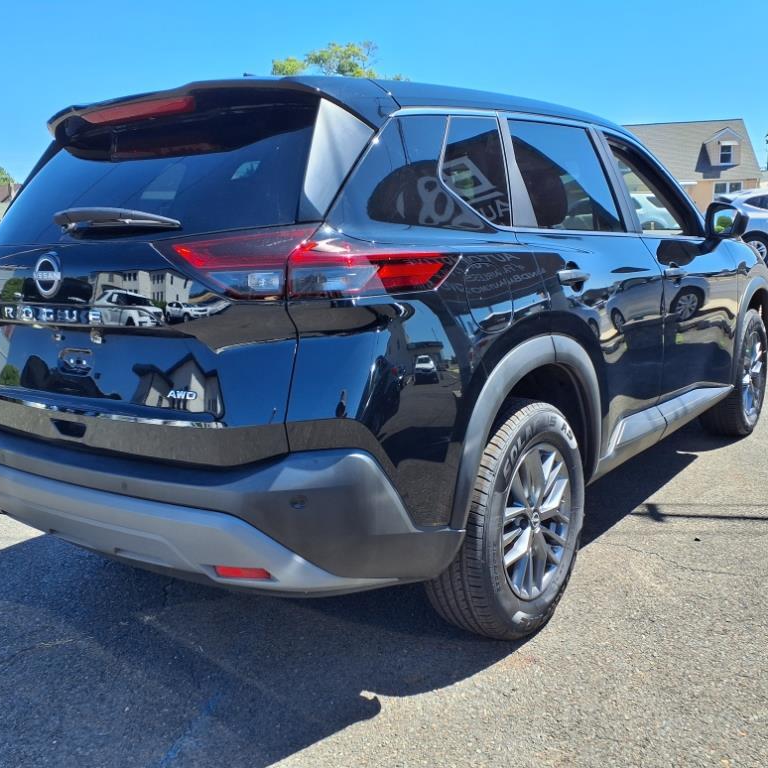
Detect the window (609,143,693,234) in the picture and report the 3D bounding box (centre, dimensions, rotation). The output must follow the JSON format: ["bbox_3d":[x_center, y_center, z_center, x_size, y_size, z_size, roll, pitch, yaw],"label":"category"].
[{"bbox_3d":[1.102,-0.781,3.289,0.050,0.370,0.790,-15,1,38],"label":"window"}]

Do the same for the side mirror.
[{"bbox_3d":[1.538,-0.732,3.574,0.190,0.160,0.140,5,13,36],"label":"side mirror"}]

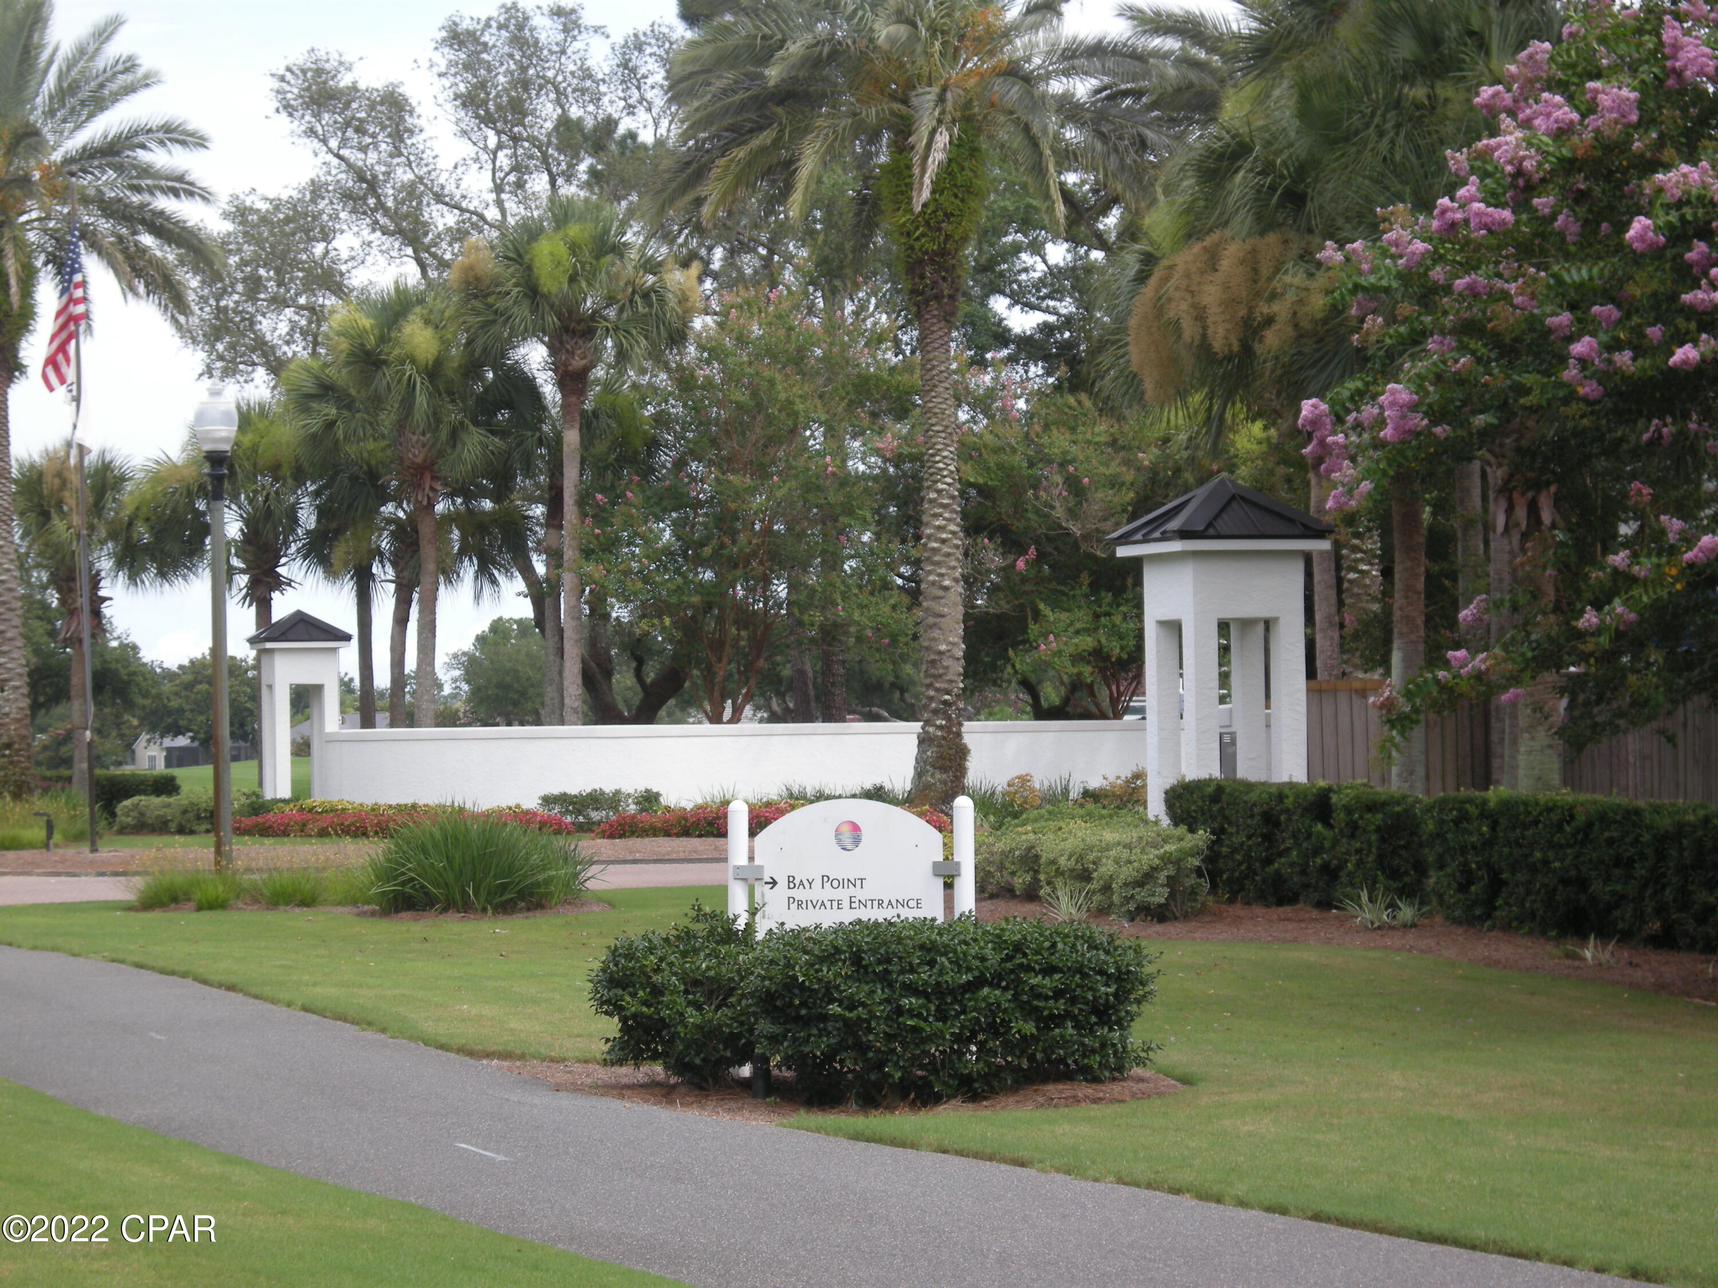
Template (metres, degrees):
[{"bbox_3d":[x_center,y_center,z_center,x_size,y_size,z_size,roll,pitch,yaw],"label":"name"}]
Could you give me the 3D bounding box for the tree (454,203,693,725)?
[{"bbox_3d":[-5.971,-3.035,95.000,4.950,12.400,4.800,-1,-1,-7],"label":"tree"}]

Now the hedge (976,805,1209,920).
[{"bbox_3d":[1.959,1.835,38.000,1.800,0.880,1.700,-1,-1,-5],"label":"hedge"}]

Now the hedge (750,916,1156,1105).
[{"bbox_3d":[0.476,1.807,22.400,1.830,0.870,0.850,0,-1,-27],"label":"hedge"}]

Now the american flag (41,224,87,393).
[{"bbox_3d":[-10.213,-4.309,58.000,0.580,2.150,0.300,-1,-1,0],"label":"american flag"}]

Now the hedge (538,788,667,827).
[{"bbox_3d":[-3.728,2.375,65.500,1.800,0.560,0.900,-1,-1,0],"label":"hedge"}]

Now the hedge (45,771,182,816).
[{"bbox_3d":[-12.216,2.474,74.000,2.300,0.780,1.300,-1,-1,0],"label":"hedge"}]

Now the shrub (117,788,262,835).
[{"bbox_3d":[-9.723,2.433,65.500,2.100,0.640,1.400,-1,-1,0],"label":"shrub"}]

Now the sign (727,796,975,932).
[{"bbox_3d":[-0.039,1.425,22.000,1.210,1.370,0.140,-1,-1,4],"label":"sign"}]

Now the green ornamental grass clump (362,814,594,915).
[{"bbox_3d":[-3.480,1.982,41.300,2.050,0.860,1.750,-1,-1,0],"label":"green ornamental grass clump"}]

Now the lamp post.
[{"bbox_3d":[-6.500,-0.130,46.000,0.440,5.050,0.440,-1,-1,-8],"label":"lamp post"}]

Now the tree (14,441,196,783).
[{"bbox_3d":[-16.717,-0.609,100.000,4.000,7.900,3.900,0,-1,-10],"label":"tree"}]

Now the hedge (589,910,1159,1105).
[{"bbox_3d":[0.066,1.679,21.200,2.650,0.860,1.200,-1,-1,0],"label":"hedge"}]

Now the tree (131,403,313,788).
[{"bbox_3d":[-12.987,-0.984,92.000,3.700,7.800,3.600,-1,-1,0],"label":"tree"}]

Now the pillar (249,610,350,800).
[{"bbox_3d":[-11.360,1.271,92.000,1.880,3.950,1.880,0,-1,-17],"label":"pillar"}]

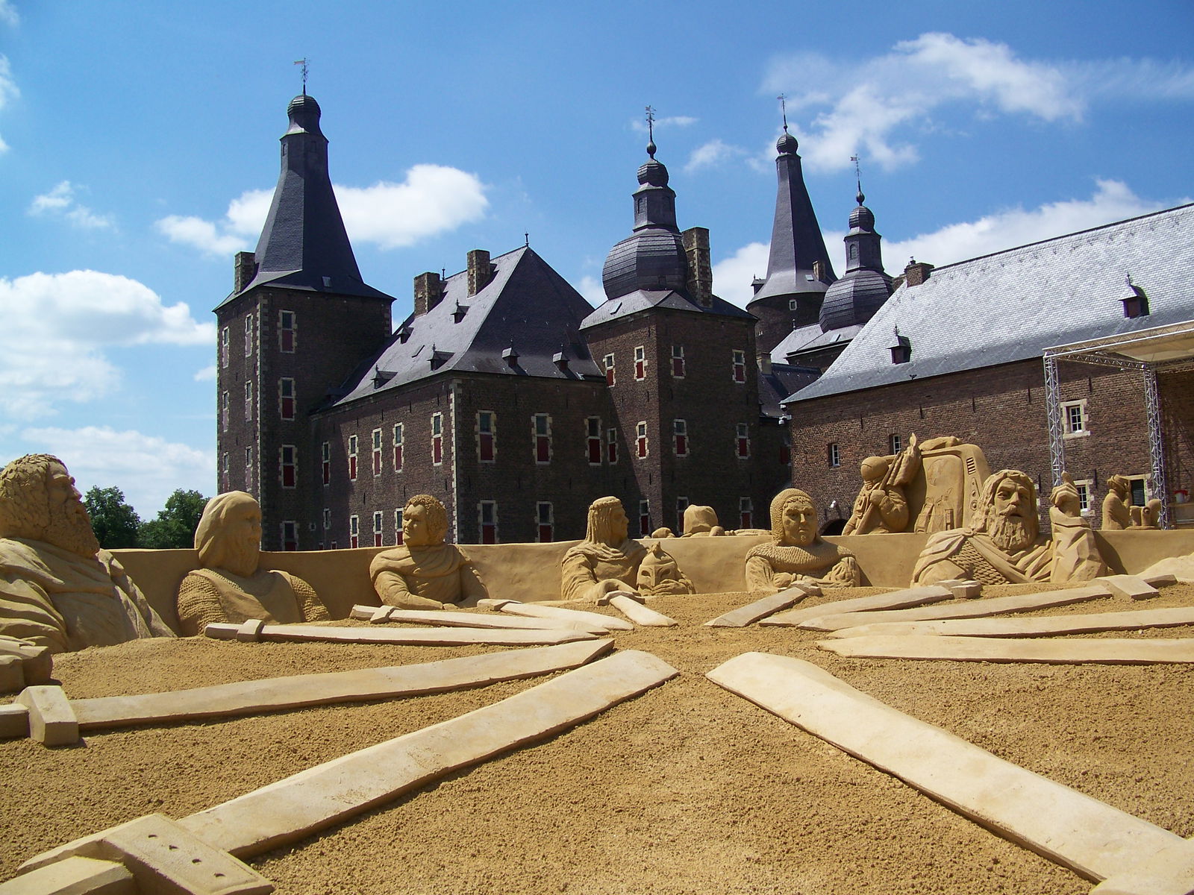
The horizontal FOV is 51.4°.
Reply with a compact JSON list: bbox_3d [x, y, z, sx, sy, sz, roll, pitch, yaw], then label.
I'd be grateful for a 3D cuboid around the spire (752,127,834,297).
[{"bbox_3d":[15.298,-18.199,98.012,7.297,14.045,7.297,-2,-6,0],"label":"spire"}]

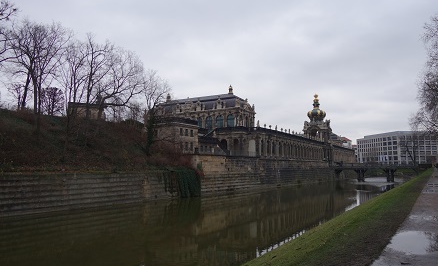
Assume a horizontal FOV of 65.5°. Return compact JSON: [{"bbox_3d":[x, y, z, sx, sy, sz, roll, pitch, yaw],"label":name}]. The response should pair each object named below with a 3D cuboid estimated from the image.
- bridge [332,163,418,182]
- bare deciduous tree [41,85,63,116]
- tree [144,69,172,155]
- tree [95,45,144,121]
[{"bbox_3d":[45.242,11.547,98.849,23.368,5.200,4.800,-3,-6,31],"label":"bridge"},{"bbox_3d":[-31.296,-5.921,64.020,4.195,5.925,4.195,3,-6,-26],"label":"bare deciduous tree"},{"bbox_3d":[-10.146,-3.328,55.290,4.227,13.751,4.227,1,-5,-10],"label":"tree"},{"bbox_3d":[-16.551,-8.317,57.230,7.501,11.916,7.501,2,-6,-16],"label":"tree"}]

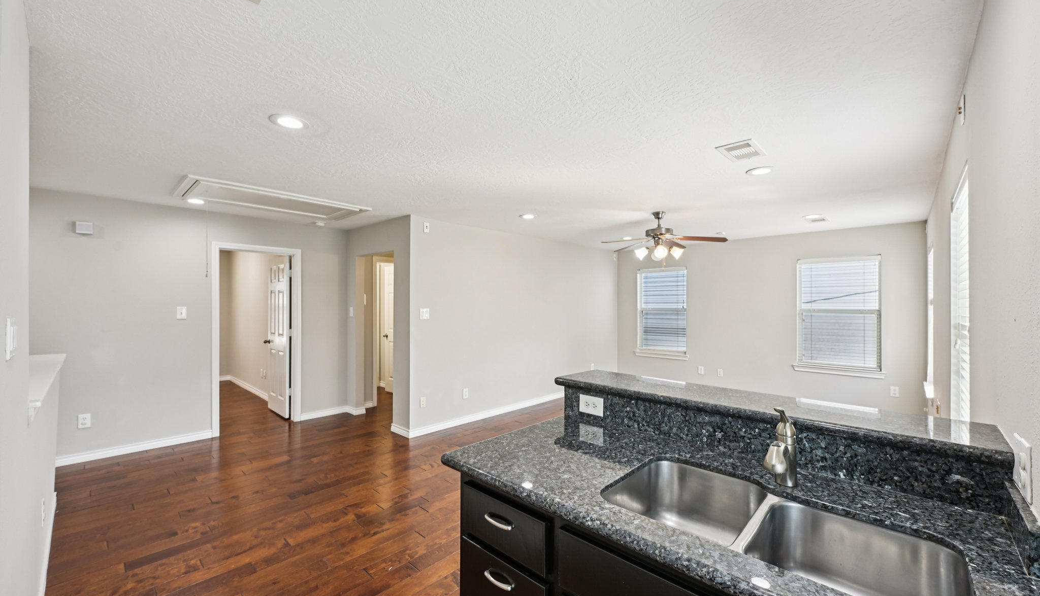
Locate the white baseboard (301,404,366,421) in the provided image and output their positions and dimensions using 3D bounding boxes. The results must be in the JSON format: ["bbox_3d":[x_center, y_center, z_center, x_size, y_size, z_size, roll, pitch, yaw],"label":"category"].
[{"bbox_3d":[-2.385,1.483,5.186,0.280,0.090,0.690,0,-1,43],"label":"white baseboard"}]

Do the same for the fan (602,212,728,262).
[{"bbox_3d":[1.522,-0.654,4.430,1.320,0.550,1.320,0,-1,43],"label":"fan"}]

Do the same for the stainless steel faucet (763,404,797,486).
[{"bbox_3d":[0.745,0.440,1.155,0.057,0.233,0.215,0,-1,43],"label":"stainless steel faucet"}]

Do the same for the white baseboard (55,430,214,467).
[{"bbox_3d":[-3.712,1.469,3.949,0.018,0.088,1.150,0,-1,43],"label":"white baseboard"}]

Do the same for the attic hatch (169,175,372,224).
[{"bbox_3d":[-2.384,-0.929,3.987,0.895,0.045,1.492,0,-1,43],"label":"attic hatch"}]

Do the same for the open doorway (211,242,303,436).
[{"bbox_3d":[-3.059,0.459,4.736,0.130,2.122,0.892,0,-1,43],"label":"open doorway"}]

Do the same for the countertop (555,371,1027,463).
[{"bbox_3d":[0.796,0.402,1.586,1.420,0.038,0.312,0,-1,43],"label":"countertop"}]

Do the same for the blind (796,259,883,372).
[{"bbox_3d":[4.215,0.189,5.377,0.878,1.462,0.050,0,-1,43],"label":"blind"}]

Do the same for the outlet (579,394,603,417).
[{"bbox_3d":[0.327,0.492,1.850,0.125,0.080,0.009,0,-1,43],"label":"outlet"}]

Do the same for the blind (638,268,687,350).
[{"bbox_3d":[2.449,0.204,7.013,0.866,1.443,0.050,0,-1,43],"label":"blind"}]

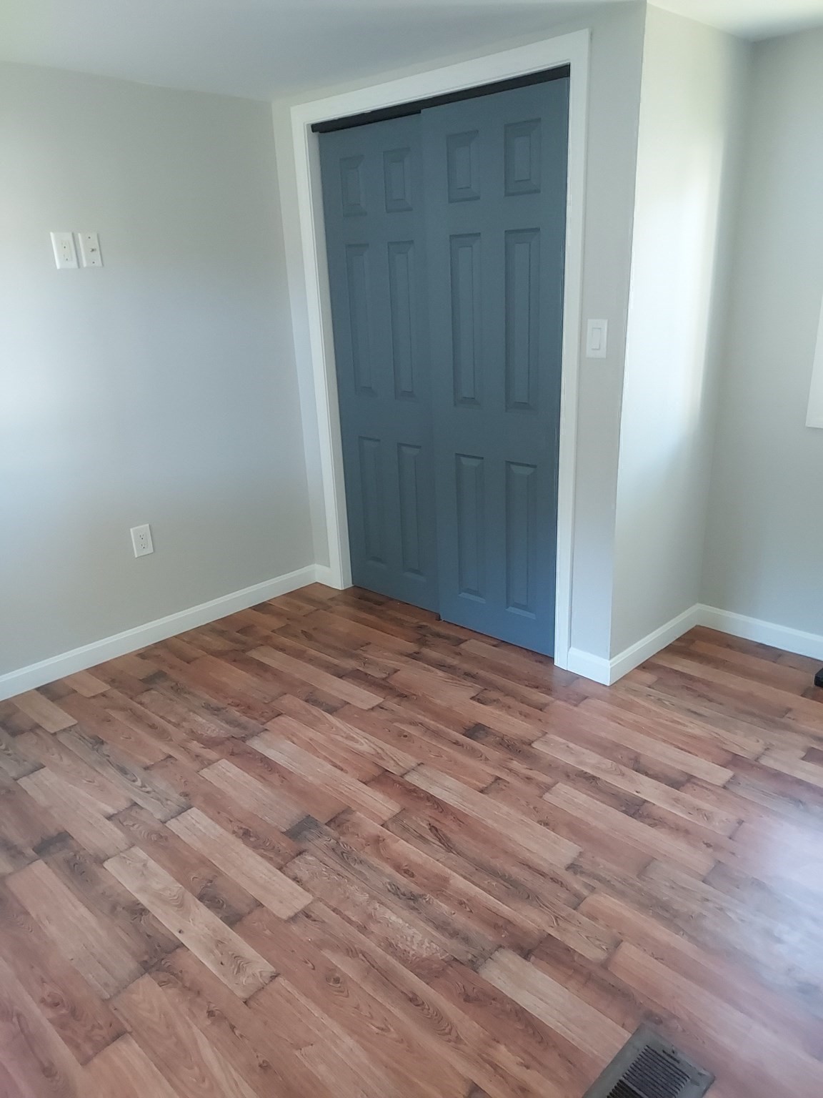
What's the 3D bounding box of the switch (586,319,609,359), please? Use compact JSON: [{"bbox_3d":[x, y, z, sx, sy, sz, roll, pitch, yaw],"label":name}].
[{"bbox_3d":[0.601,-0.680,2.462,0.073,0.120,0.010,15,27,40],"label":"switch"}]

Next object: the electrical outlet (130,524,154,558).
[{"bbox_3d":[-1.115,-0.033,3.155,0.078,0.124,0.010,-21,27,-40],"label":"electrical outlet"}]

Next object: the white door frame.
[{"bbox_3d":[0.092,-0.664,3.017,1.339,2.094,0.100,15,27,40],"label":"white door frame"}]

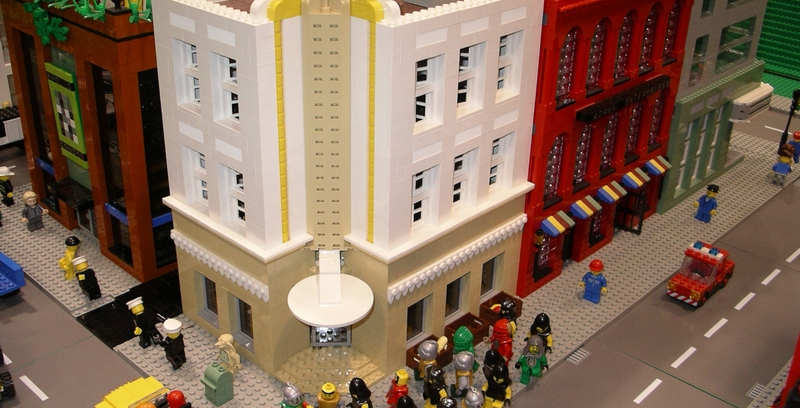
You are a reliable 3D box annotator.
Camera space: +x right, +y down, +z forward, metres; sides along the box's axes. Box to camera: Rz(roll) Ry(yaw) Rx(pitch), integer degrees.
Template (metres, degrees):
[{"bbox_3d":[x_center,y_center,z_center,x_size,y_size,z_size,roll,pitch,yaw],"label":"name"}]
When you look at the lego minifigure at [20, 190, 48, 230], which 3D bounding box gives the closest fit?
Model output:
[{"bbox_3d":[-0.383,0.007,0.894,0.015,0.042,0.025,25,35,37],"label":"lego minifigure"}]

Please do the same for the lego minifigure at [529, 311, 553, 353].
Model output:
[{"bbox_3d":[0.117,0.110,0.713,0.026,0.043,0.014,22,33,36],"label":"lego minifigure"}]

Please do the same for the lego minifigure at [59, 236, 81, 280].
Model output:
[{"bbox_3d":[-0.314,0.051,0.813,0.016,0.042,0.024,-1,26,-33],"label":"lego minifigure"}]

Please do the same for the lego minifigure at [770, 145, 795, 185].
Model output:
[{"bbox_3d":[0.472,-0.045,1.052,0.024,0.044,0.016,26,28,38],"label":"lego minifigure"}]

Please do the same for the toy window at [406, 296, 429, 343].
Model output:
[{"bbox_3d":[0.009,0.094,0.714,0.008,0.046,0.032,24,34,38],"label":"toy window"}]

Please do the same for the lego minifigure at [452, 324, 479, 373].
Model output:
[{"bbox_3d":[0.052,0.120,0.689,0.019,0.041,0.024,10,27,16],"label":"lego minifigure"}]

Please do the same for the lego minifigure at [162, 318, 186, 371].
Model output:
[{"bbox_3d":[-0.183,0.114,0.697,0.024,0.041,0.018,-17,32,-33],"label":"lego minifigure"}]

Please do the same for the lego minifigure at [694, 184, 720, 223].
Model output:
[{"bbox_3d":[0.345,-0.001,0.959,0.025,0.043,0.015,26,31,38],"label":"lego minifigure"}]

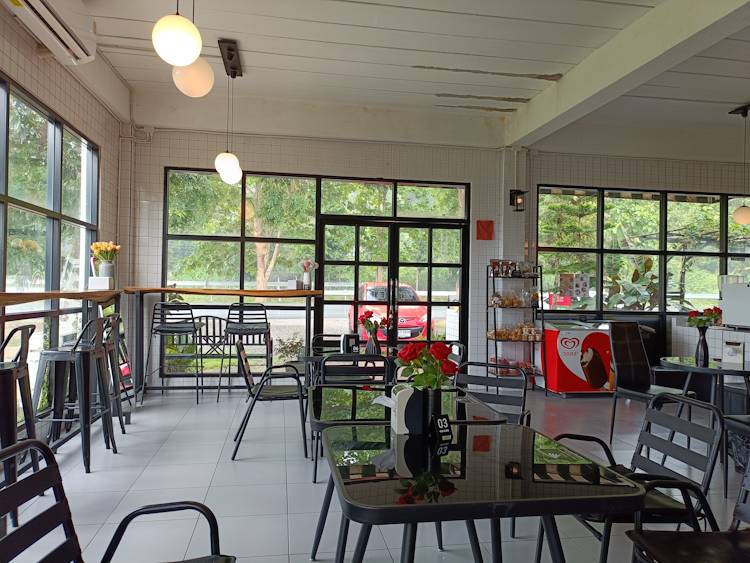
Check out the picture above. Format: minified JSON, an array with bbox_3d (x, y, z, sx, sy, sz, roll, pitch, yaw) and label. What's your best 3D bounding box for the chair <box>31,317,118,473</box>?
[{"bbox_3d":[-1.992,0.717,3.583,0.454,0.956,0.437,1,-1,-2],"label":"chair"}]

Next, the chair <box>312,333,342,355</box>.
[{"bbox_3d":[-0.303,0.852,4.479,0.541,0.796,0.551,1,0,-10],"label":"chair"}]

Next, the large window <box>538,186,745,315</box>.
[{"bbox_3d":[3.792,-0.372,7.164,3.540,1.638,0.106,1,-1,-10],"label":"large window"}]

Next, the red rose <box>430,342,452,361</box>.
[{"bbox_3d":[0.210,0.221,1.711,0.071,0.059,0.071,1,-1,-10],"label":"red rose"}]

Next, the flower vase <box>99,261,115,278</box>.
[{"bbox_3d":[-2.274,-0.055,4.594,0.138,0.255,0.138,1,0,-10],"label":"flower vase"}]

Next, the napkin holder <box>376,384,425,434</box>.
[{"bbox_3d":[0.107,0.403,1.751,0.112,0.141,0.097,1,0,-10],"label":"napkin holder"}]

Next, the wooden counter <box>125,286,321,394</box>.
[{"bbox_3d":[-1.546,0.661,5.712,1.938,1.158,0.510,1,0,-10],"label":"wooden counter"}]

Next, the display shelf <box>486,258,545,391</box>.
[{"bbox_3d":[1.633,0.557,6.257,0.602,1.469,0.316,1,0,-4],"label":"display shelf"}]

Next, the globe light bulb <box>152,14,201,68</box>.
[{"bbox_3d":[-0.848,-1.037,2.327,0.212,0.212,0.212,1,0,-10],"label":"globe light bulb"}]

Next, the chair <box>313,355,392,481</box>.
[{"bbox_3d":[-0.174,0.848,3.631,0.541,0.796,0.551,1,0,-10],"label":"chair"}]

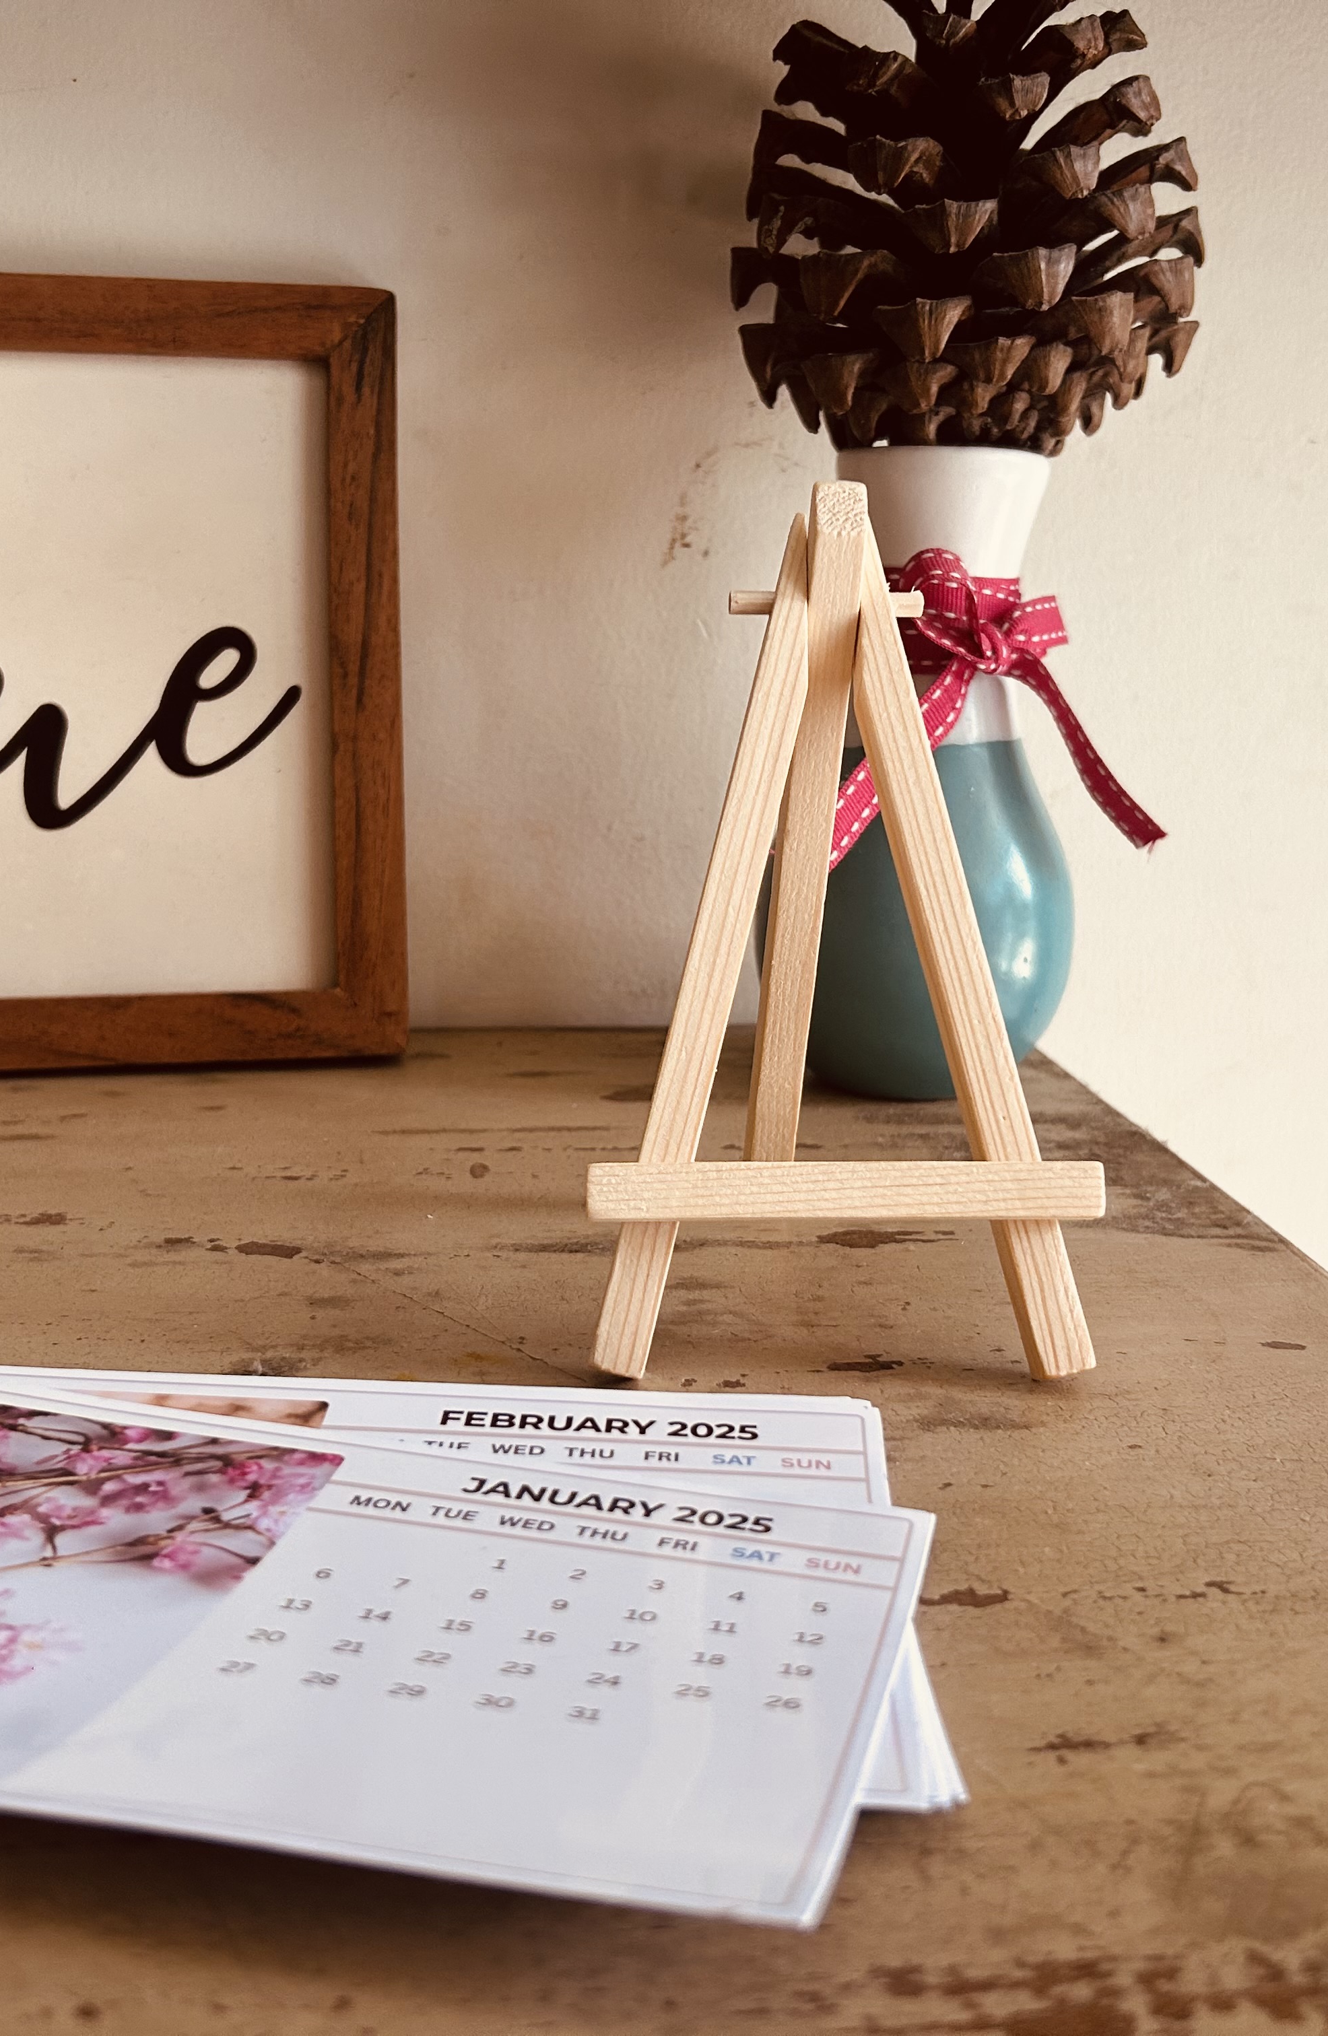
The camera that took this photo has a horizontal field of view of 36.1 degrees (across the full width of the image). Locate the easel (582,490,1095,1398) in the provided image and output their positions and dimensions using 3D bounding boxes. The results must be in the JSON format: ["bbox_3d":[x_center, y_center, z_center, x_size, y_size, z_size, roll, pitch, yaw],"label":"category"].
[{"bbox_3d":[0.025,-0.020,0.329,0.076,0.129,0.088,0,13,-4],"label":"easel"}]

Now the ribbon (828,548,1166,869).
[{"bbox_3d":[0.066,-0.068,0.441,0.086,0.066,0.053,-2,13,-12],"label":"ribbon"}]

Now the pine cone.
[{"bbox_3d":[0.064,-0.176,0.430,0.101,0.116,0.101,1,12,0],"label":"pine cone"}]

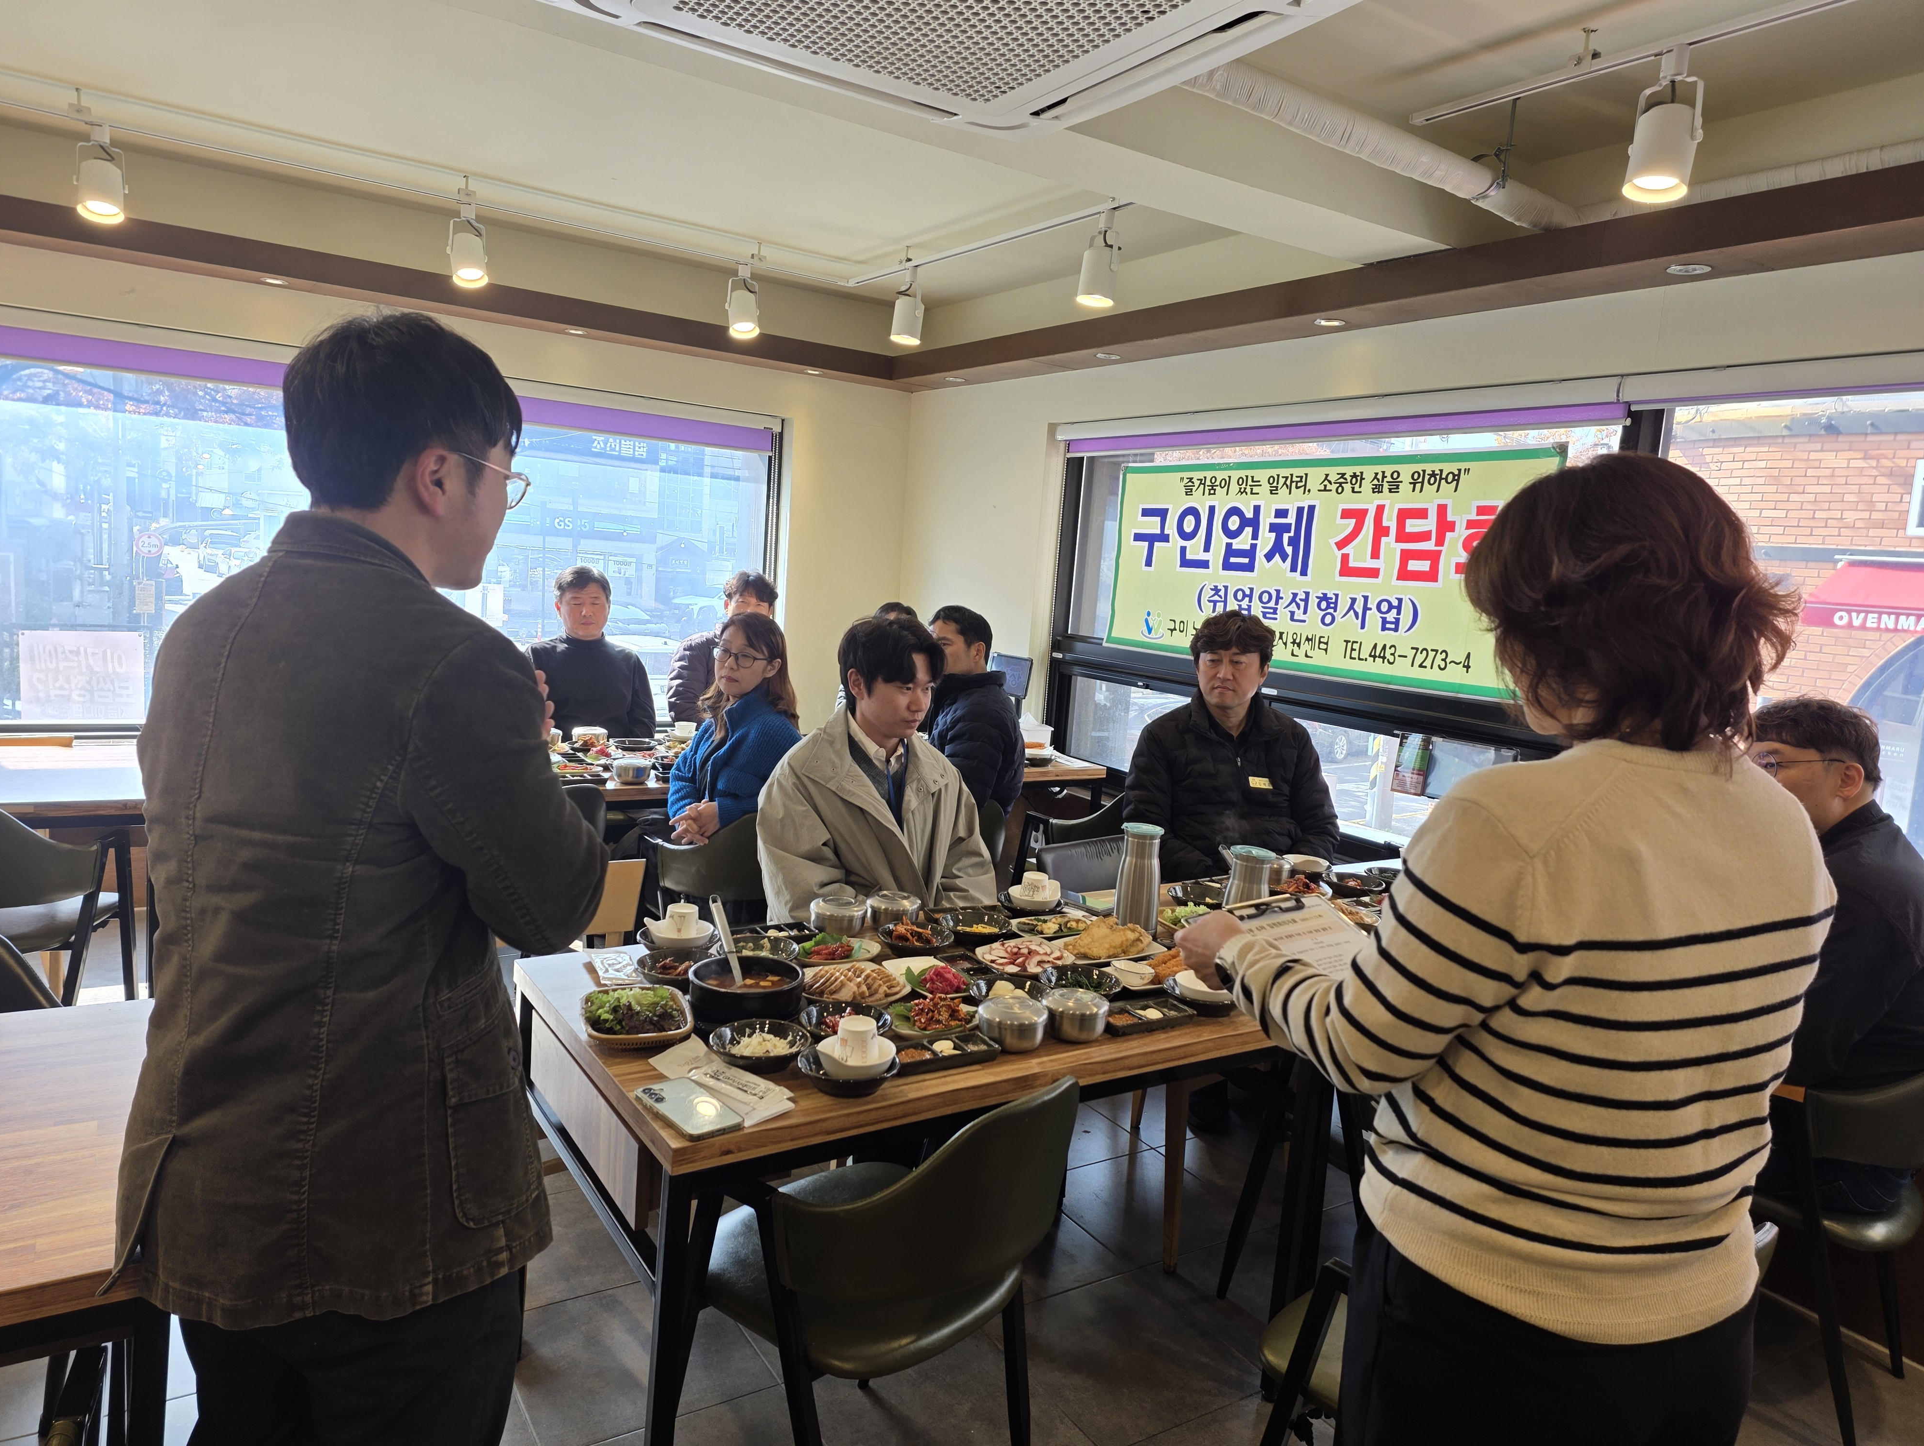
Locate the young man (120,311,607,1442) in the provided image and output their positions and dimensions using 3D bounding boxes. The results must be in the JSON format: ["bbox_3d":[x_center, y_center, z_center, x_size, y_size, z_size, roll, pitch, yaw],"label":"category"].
[{"bbox_3d":[-0.567,0.461,1.210,0.500,1.661,0.380,10,9,40],"label":"young man"}]

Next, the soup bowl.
[{"bbox_3d":[-0.329,0.421,1.942,0.174,0.085,0.174,4,7,-1],"label":"soup bowl"}]

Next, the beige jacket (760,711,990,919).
[{"bbox_3d":[-0.167,0.344,2.734,0.530,0.726,0.390,0,8,-30],"label":"beige jacket"}]

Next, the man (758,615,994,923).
[{"bbox_3d":[-0.122,0.469,2.653,0.530,1.365,0.780,0,8,-30],"label":"man"}]

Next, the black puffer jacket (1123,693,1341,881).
[{"bbox_3d":[0.717,0.295,3.401,0.570,0.735,0.380,4,7,-6],"label":"black puffer jacket"}]

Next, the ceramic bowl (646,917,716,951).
[{"bbox_3d":[-0.497,0.383,2.258,0.121,0.050,0.110,4,7,-1],"label":"ceramic bowl"}]

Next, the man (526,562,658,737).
[{"bbox_3d":[-1.287,0.164,4.449,0.520,1.390,0.750,1,8,-25],"label":"man"}]

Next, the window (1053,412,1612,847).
[{"bbox_3d":[0.972,-0.326,4.092,0.100,1.211,2.180,0,8,-33],"label":"window"}]

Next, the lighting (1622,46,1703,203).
[{"bbox_3d":[1.349,-1.154,2.454,0.141,0.284,0.128,0,8,-33],"label":"lighting"}]

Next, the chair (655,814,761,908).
[{"bbox_3d":[-0.723,0.589,3.932,0.560,0.760,0.560,7,7,17],"label":"chair"}]

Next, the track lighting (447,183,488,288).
[{"bbox_3d":[-1.666,-1.641,4.337,0.128,0.321,0.170,0,8,-33],"label":"track lighting"}]

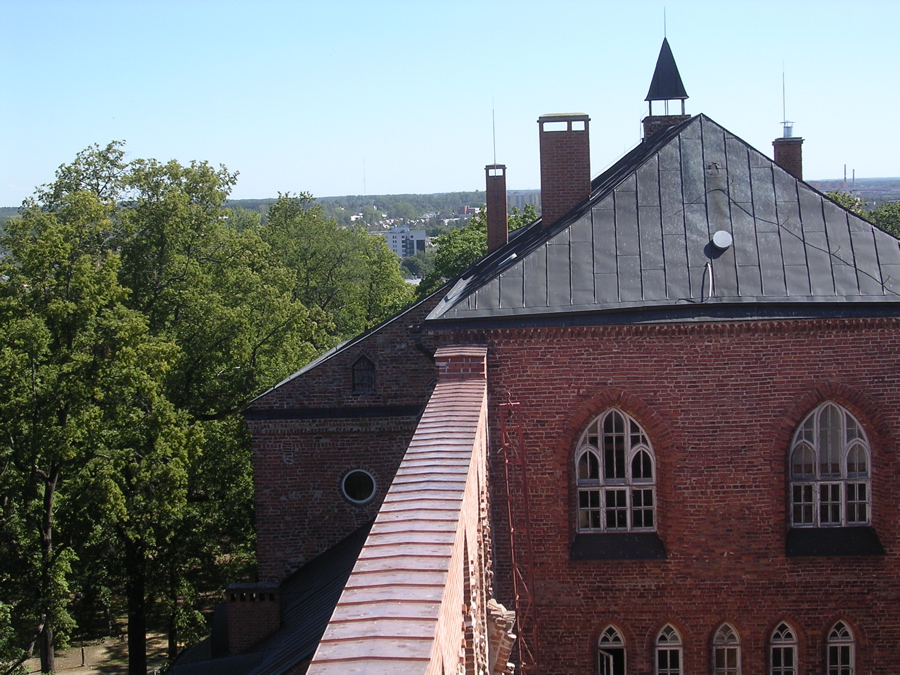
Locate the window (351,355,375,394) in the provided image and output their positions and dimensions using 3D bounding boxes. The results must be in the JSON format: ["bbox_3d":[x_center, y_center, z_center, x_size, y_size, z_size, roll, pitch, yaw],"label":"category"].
[{"bbox_3d":[-2.604,1.094,46.423,0.716,1.212,0.200,-2,5,2],"label":"window"}]

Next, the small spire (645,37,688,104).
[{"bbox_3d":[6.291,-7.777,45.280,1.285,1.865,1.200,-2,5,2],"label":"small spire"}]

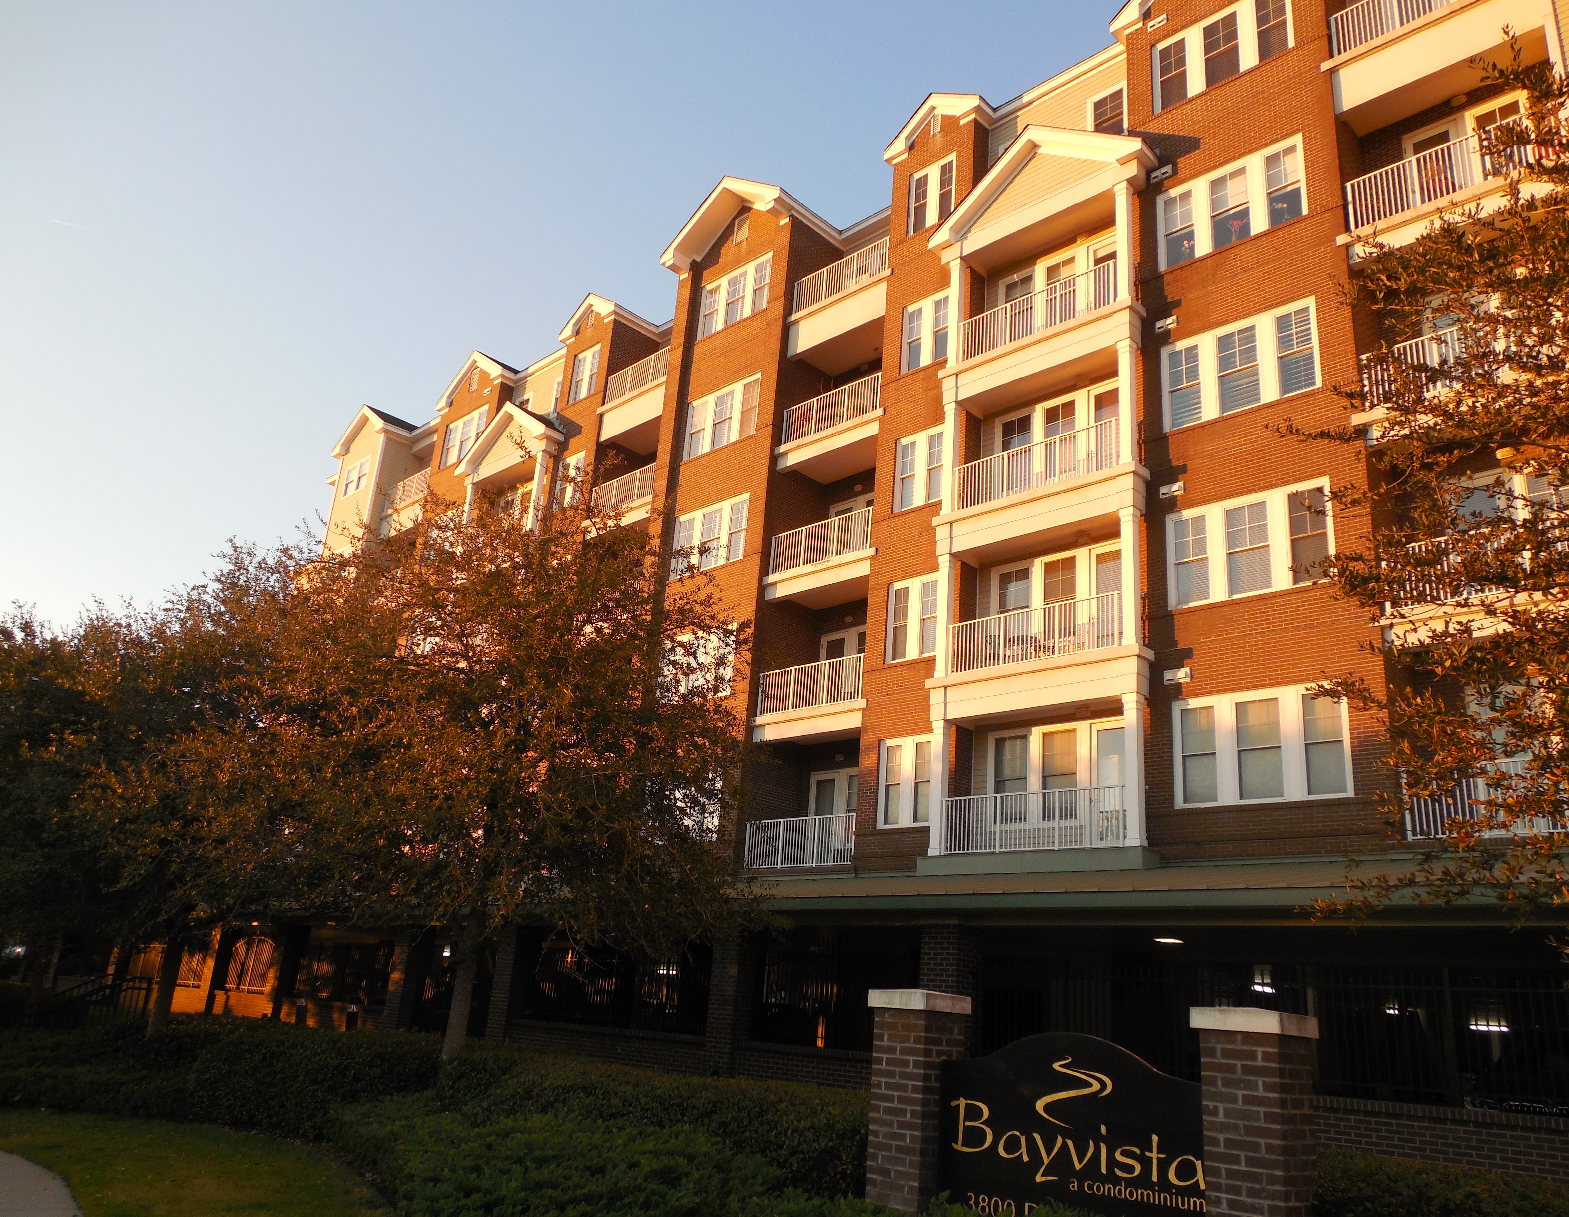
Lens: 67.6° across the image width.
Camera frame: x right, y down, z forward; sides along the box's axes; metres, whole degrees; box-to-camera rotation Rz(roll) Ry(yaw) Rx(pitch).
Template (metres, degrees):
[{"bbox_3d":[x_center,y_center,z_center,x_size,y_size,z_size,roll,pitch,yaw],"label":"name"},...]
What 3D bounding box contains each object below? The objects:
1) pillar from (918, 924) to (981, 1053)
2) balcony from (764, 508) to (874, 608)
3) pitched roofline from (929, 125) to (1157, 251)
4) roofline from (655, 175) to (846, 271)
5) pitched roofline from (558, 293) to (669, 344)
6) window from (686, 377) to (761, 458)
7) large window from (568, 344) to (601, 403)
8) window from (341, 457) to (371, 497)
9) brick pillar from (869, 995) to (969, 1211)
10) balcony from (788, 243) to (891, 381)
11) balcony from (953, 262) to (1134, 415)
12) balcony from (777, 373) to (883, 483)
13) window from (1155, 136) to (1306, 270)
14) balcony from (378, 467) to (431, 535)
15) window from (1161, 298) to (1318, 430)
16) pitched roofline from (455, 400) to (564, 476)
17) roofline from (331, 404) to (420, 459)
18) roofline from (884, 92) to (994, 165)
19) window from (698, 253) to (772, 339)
[{"bbox_3d":[2.161,5.492,15.233,0.600,2.580,0.600,-13,-26,41],"label":"pillar"},{"bbox_3d":[1.486,-0.974,28.361,3.589,1.683,1.998,-14,-26,43],"label":"balcony"},{"bbox_3d":[5.614,-9.248,25.308,5.120,2.040,1.300,-13,-26,41],"label":"pitched roofline"},{"bbox_3d":[-0.733,-10.971,34.661,4.987,2.258,3.300,-13,-25,43],"label":"roofline"},{"bbox_3d":[-5.548,-9.199,38.229,2.830,1.260,2.200,-13,-26,41],"label":"pitched roofline"},{"bbox_3d":[-1.713,-5.230,32.204,2.920,1.833,0.150,-13,-25,43],"label":"window"},{"bbox_3d":[-6.484,-7.632,38.164,1.471,1.864,0.150,-13,-25,43],"label":"large window"},{"bbox_3d":[-17.676,-5.423,48.426,2.187,1.551,0.150,-13,-25,43],"label":"window"},{"bbox_3d":[0.808,3.138,7.209,0.470,1.485,0.472,-14,-26,43],"label":"brick pillar"},{"bbox_3d":[1.887,-7.675,30.682,3.418,2.318,1.920,-13,-25,43],"label":"balcony"},{"bbox_3d":[5.499,-5.649,24.752,4.625,1.998,1.203,-14,-26,43],"label":"balcony"},{"bbox_3d":[1.763,-4.284,29.513,3.589,1.647,1.998,-14,-26,43],"label":"balcony"},{"bbox_3d":[8.335,-7.551,21.975,2.786,1.787,0.120,-13,-26,41],"label":"window"},{"bbox_3d":[-14.089,-3.759,45.859,3.645,2.220,1.813,-14,-26,43],"label":"balcony"},{"bbox_3d":[8.060,-4.297,20.836,2.786,1.787,0.120,-13,-26,41],"label":"window"},{"bbox_3d":[-9.095,-5.847,40.039,5.618,2.201,1.300,-13,-25,43],"label":"pitched roofline"},{"bbox_3d":[-16.769,-7.265,49.866,4.654,1.934,2.800,-13,-25,43],"label":"roofline"},{"bbox_3d":[4.127,-12.099,29.729,2.984,1.443,1.400,-13,-25,43],"label":"roofline"},{"bbox_3d":[-1.365,-8.657,32.683,2.790,1.804,0.120,-13,-26,41],"label":"window"}]

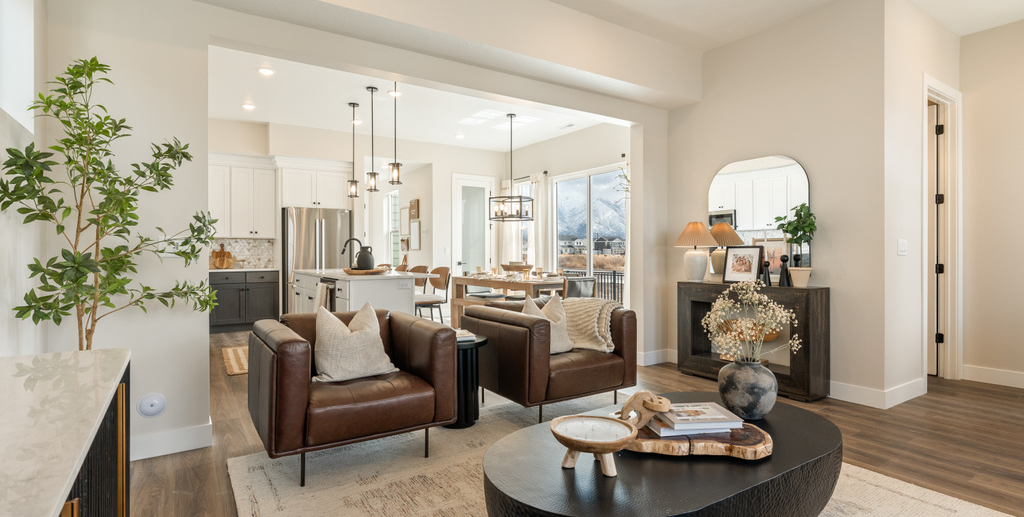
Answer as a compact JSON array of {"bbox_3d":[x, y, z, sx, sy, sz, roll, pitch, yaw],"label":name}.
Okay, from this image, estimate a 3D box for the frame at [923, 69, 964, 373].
[{"bbox_3d":[3.579,-0.193,4.094,0.860,2.545,0.150,0,0,-32],"label":"frame"}]

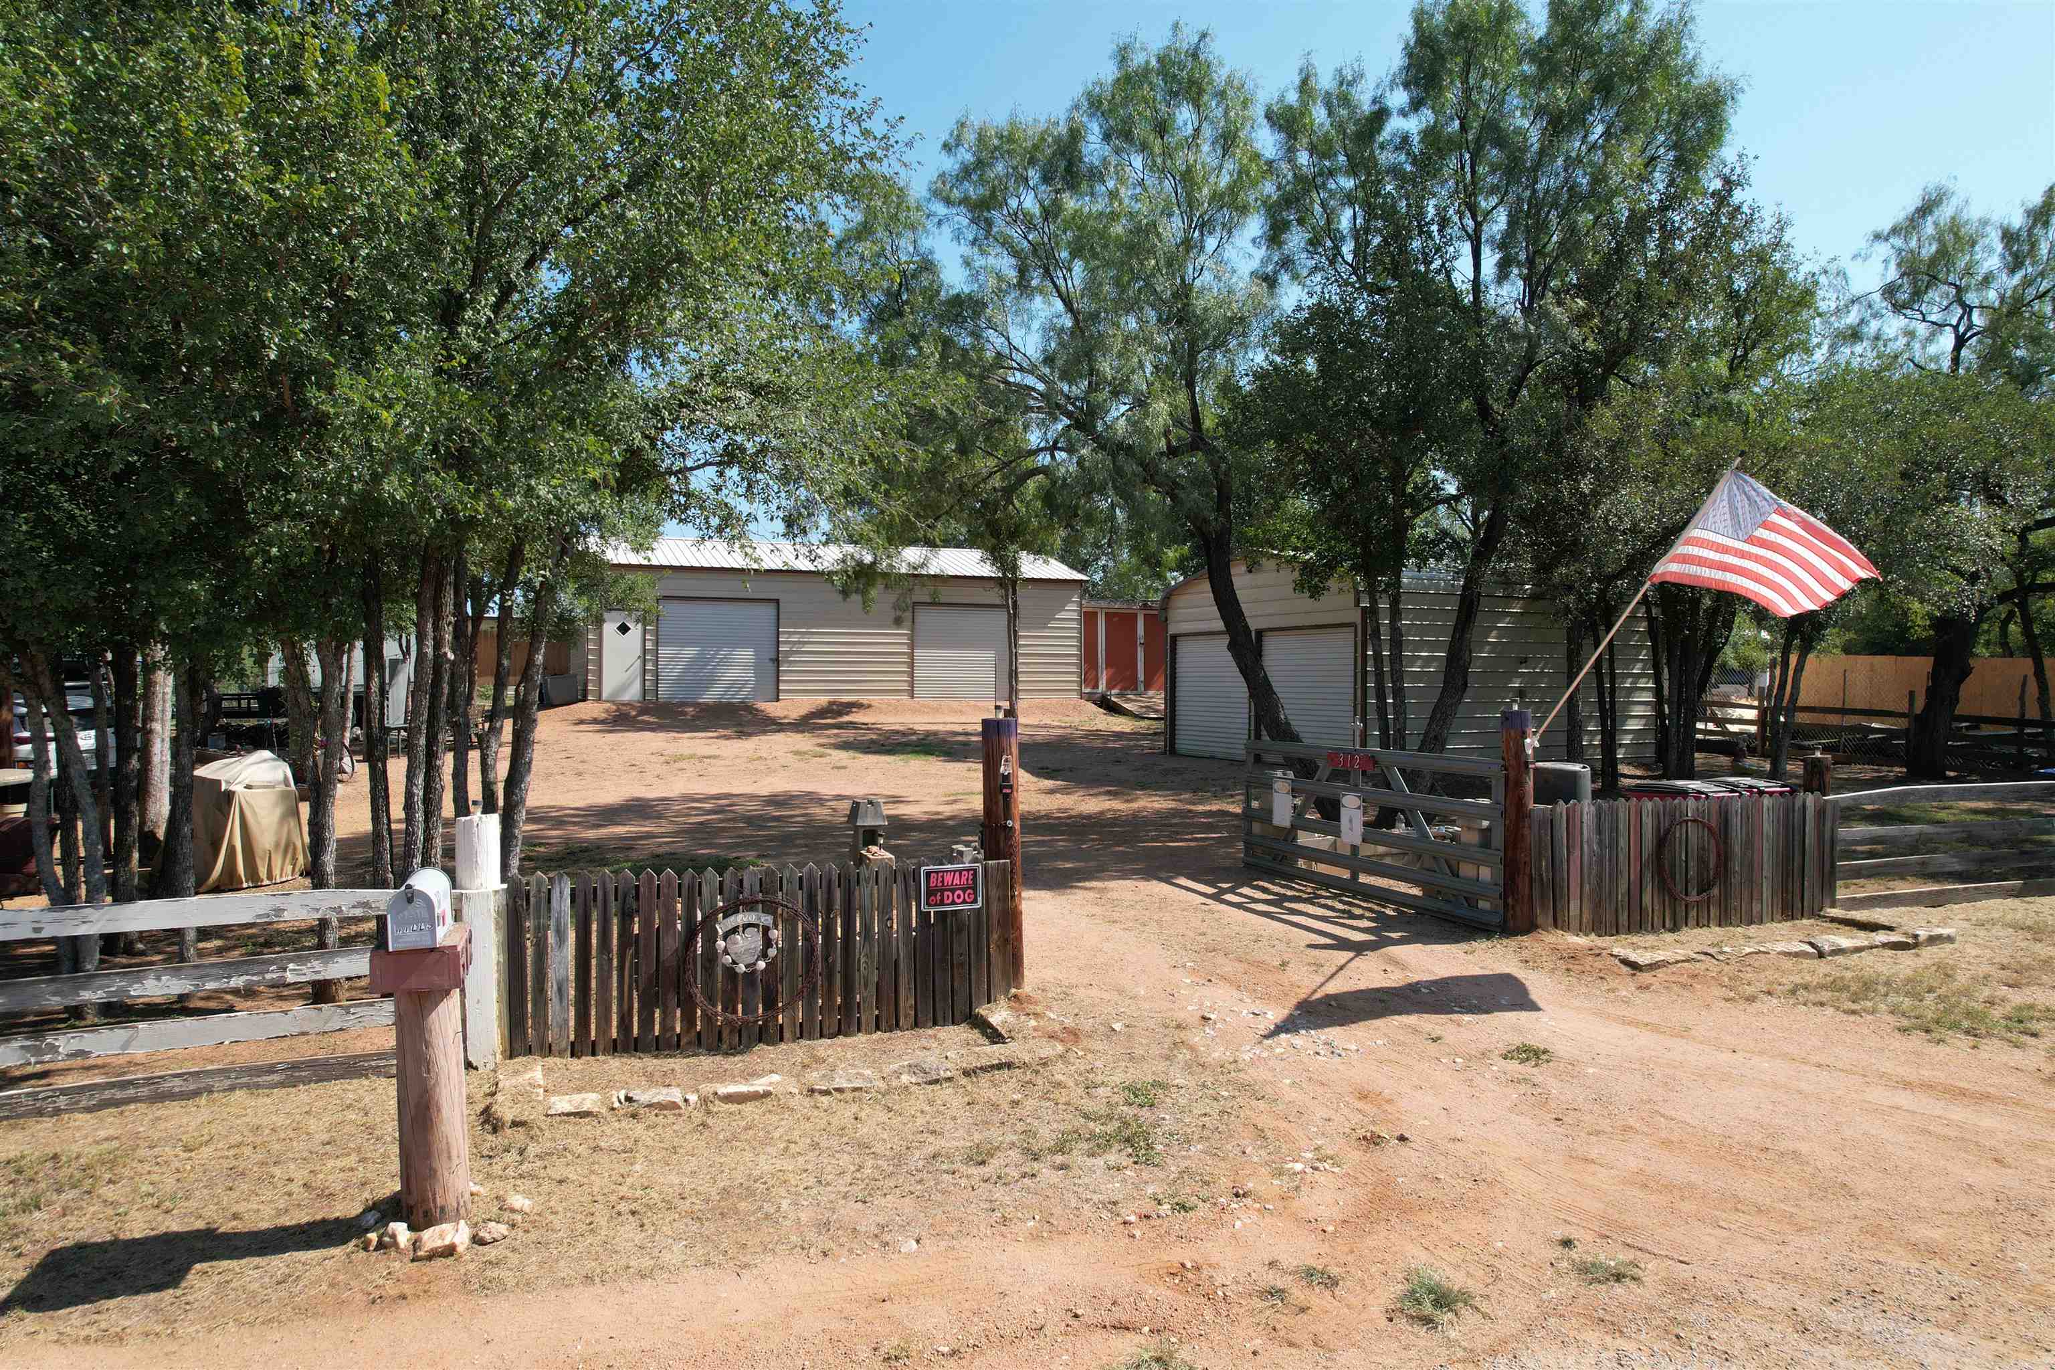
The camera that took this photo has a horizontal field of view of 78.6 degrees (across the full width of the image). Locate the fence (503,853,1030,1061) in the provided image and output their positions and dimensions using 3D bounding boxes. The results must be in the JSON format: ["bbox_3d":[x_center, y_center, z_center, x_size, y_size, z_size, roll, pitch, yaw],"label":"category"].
[{"bbox_3d":[-1.360,1.450,6.900,2.750,0.950,0.100,0,0,-18],"label":"fence"}]

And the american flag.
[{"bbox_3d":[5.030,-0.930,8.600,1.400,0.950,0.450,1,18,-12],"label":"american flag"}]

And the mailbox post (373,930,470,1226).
[{"bbox_3d":[-2.080,1.360,4.350,0.290,0.970,0.400,0,0,-19],"label":"mailbox post"}]

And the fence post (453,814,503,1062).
[{"bbox_3d":[-2.950,1.367,6.750,0.220,1.340,0.220,0,0,-17],"label":"fence post"}]

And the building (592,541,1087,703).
[{"bbox_3d":[-5.620,-1.740,33.950,12.250,4.200,7.400,0,0,-22],"label":"building"}]

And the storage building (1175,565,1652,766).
[{"bbox_3d":[6.980,-0.475,24.050,6.350,3.800,6.650,0,0,-22],"label":"storage building"}]

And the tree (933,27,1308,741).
[{"bbox_3d":[1.150,-3.050,14.700,4.600,9.200,4.600,0,0,0],"label":"tree"}]

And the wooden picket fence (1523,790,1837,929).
[{"bbox_3d":[5.270,1.395,9.970,3.080,1.050,0.090,0,0,-19],"label":"wooden picket fence"}]

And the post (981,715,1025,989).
[{"bbox_3d":[-0.147,1.035,7.660,0.210,1.680,0.210,-1,0,-17],"label":"post"}]

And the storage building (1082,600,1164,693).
[{"bbox_3d":[2.600,-1.090,35.600,3.700,2.620,3.000,0,0,-22],"label":"storage building"}]

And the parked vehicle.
[{"bbox_3d":[-16.000,0.830,20.900,1.900,1.720,4.700,0,0,-35],"label":"parked vehicle"}]

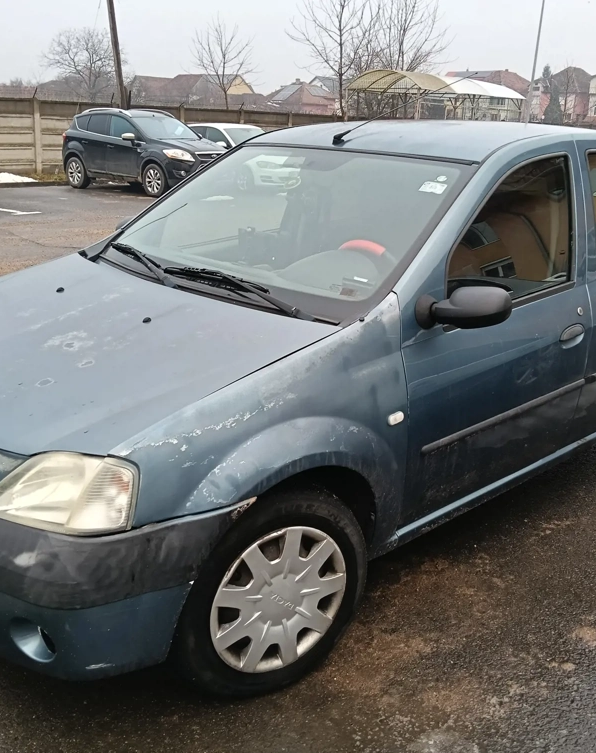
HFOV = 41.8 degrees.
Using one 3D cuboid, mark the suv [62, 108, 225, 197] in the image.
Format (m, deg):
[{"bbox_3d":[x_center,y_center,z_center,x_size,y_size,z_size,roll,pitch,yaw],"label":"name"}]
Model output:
[{"bbox_3d":[-3.402,-4.988,17.336,4.440,1.700,1.860,15,23,37],"label":"suv"}]

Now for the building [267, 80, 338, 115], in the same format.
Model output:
[{"bbox_3d":[-0.206,-31.484,92.249,8.000,6.500,6.800,17,23,40],"label":"building"}]

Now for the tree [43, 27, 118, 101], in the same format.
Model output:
[{"bbox_3d":[-16.006,-21.522,57.219,5.700,8.082,5.500,2,18,0],"label":"tree"}]

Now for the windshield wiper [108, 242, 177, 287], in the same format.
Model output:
[{"bbox_3d":[-0.568,-0.408,2.813,0.090,0.075,0.659,-25,33,-25],"label":"windshield wiper"}]

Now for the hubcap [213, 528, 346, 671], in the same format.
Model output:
[{"bbox_3d":[-0.050,0.586,2.057,0.405,0.405,0.060,-10,21,-31],"label":"hubcap"}]

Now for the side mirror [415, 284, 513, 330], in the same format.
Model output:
[{"bbox_3d":[0.446,-0.184,2.123,0.170,0.140,0.220,-14,24,-40],"label":"side mirror"}]

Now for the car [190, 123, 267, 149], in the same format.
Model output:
[{"bbox_3d":[-1.538,-5.201,18.542,4.260,1.450,1.800,17,23,39],"label":"car"}]

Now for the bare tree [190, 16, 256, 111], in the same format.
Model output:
[{"bbox_3d":[-3.194,-12.420,33.667,3.040,5.820,3.040,0,18,-5],"label":"bare tree"}]

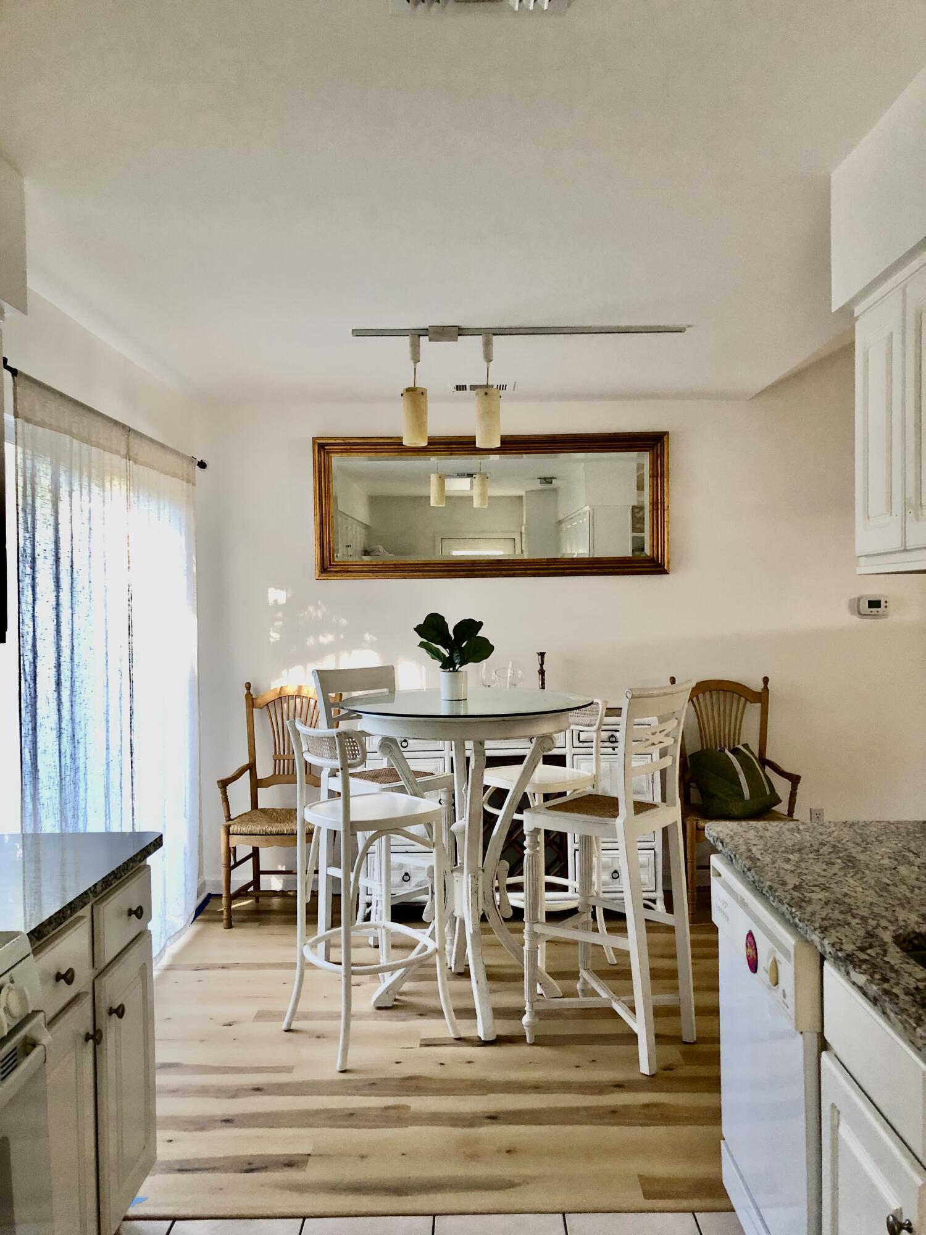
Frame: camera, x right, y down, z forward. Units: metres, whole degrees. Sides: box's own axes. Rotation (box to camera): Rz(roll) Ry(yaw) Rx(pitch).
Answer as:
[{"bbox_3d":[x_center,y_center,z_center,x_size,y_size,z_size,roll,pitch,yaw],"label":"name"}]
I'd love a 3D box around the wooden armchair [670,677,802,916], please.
[{"bbox_3d":[1.262,0.825,4.682,0.540,1.055,0.510,-1,1,1],"label":"wooden armchair"}]

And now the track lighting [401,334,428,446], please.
[{"bbox_3d":[-0.174,-0.822,3.604,0.093,0.405,0.093,-1,1,1],"label":"track lighting"}]

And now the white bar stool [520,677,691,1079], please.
[{"bbox_3d":[0.475,0.806,3.269,0.450,1.160,0.395,0,1,39],"label":"white bar stool"}]

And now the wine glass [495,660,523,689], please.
[{"bbox_3d":[0.241,0.332,4.704,0.090,0.240,0.090,-1,1,1],"label":"wine glass"}]

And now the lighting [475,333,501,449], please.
[{"bbox_3d":[0.091,-0.818,3.602,0.093,0.410,0.093,-1,1,1],"label":"lighting"}]

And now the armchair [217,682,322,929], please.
[{"bbox_3d":[-0.811,0.853,4.697,0.545,1.060,0.510,-1,1,1],"label":"armchair"}]

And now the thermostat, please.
[{"bbox_3d":[2.026,-0.056,4.936,0.142,0.115,0.035,-1,1,1],"label":"thermostat"}]

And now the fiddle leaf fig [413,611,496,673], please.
[{"bbox_3d":[-0.027,0.086,3.612,0.285,0.220,0.250,-1,1,1],"label":"fiddle leaf fig"}]

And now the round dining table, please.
[{"bbox_3d":[0.021,0.843,3.604,0.905,1.090,0.905,-1,1,1],"label":"round dining table"}]

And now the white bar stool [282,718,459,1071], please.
[{"bbox_3d":[-0.320,0.870,3.355,0.440,1.055,0.440,-2,1,-36],"label":"white bar stool"}]

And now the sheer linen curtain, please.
[{"bbox_3d":[-1.265,0.340,3.778,0.100,2.120,1.800,-1,1,1],"label":"sheer linen curtain"}]

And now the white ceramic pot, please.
[{"bbox_3d":[-0.025,0.243,3.615,0.097,0.102,0.097,-1,1,1],"label":"white ceramic pot"}]

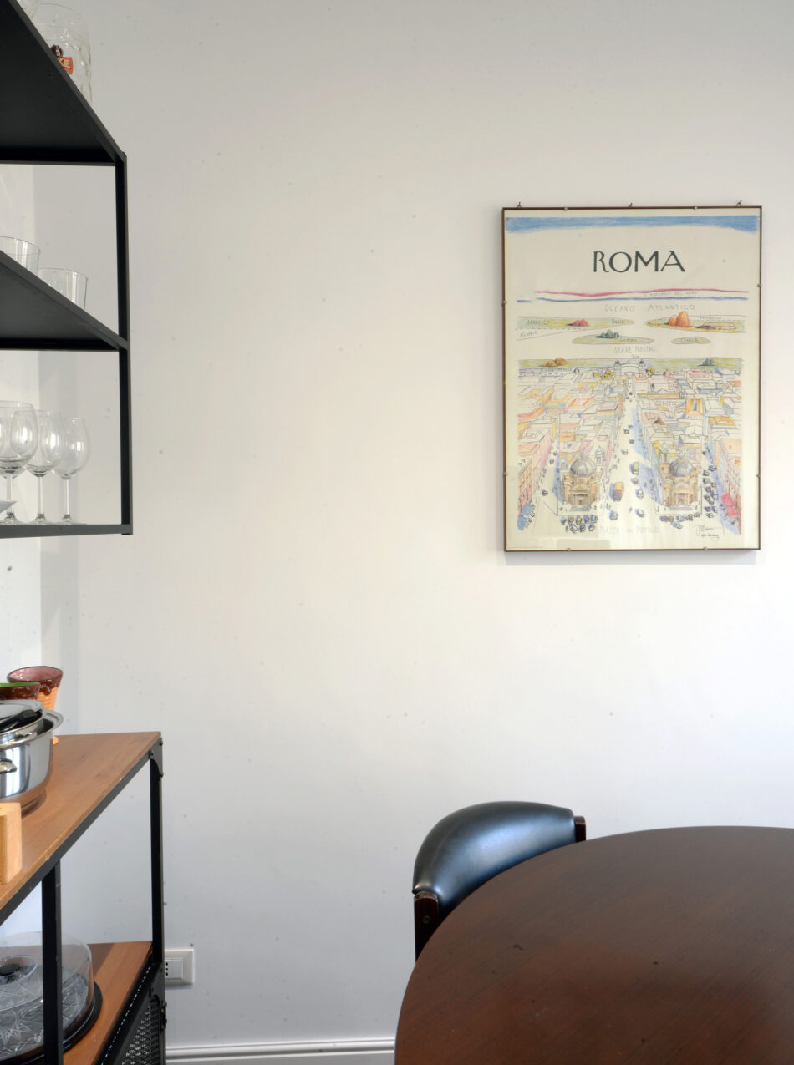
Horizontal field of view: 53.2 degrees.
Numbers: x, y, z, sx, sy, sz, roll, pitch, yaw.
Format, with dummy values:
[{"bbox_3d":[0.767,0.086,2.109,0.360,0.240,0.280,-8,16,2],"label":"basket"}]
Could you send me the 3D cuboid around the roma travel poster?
[{"bbox_3d":[0.542,-0.350,1.832,0.594,0.784,0.025,0,1,-1],"label":"roma travel poster"}]

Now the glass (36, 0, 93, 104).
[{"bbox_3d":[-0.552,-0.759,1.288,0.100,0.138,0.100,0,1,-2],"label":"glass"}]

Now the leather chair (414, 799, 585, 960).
[{"bbox_3d":[0.302,0.933,1.394,0.500,0.760,0.495,1,2,45],"label":"leather chair"}]

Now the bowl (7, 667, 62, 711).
[{"bbox_3d":[-0.636,0.309,1.393,0.097,0.122,0.097,0,1,-2],"label":"bowl"}]

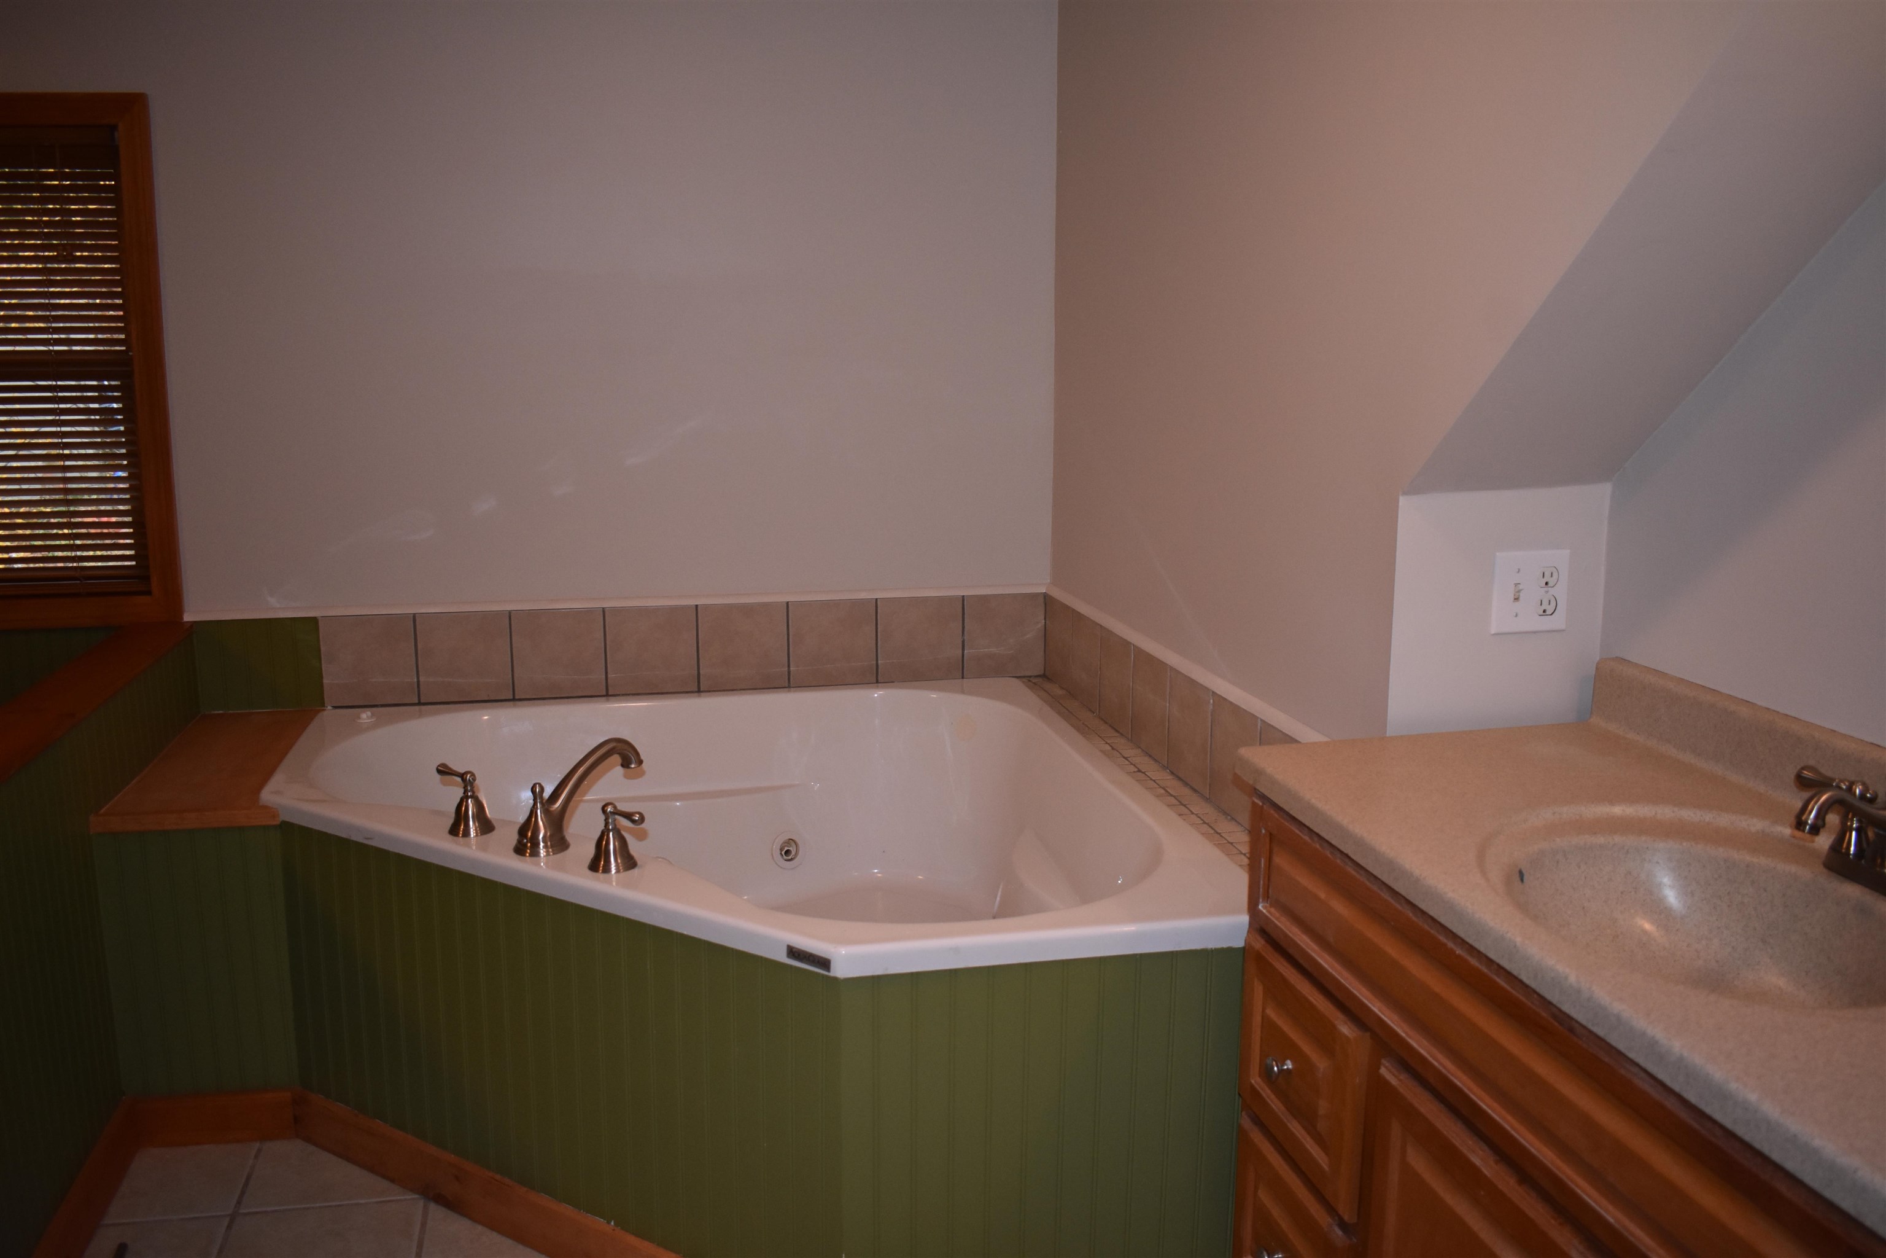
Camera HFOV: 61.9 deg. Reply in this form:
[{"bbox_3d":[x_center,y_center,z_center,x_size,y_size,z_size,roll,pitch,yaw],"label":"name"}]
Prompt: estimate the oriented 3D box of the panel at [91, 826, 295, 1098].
[{"bbox_3d":[-1.318,0.586,2.791,0.299,0.497,0.012,-2,11,-12],"label":"panel"}]

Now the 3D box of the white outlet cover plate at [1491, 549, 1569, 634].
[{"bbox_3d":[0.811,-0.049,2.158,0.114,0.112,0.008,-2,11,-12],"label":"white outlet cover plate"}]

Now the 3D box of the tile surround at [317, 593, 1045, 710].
[{"bbox_3d":[-0.560,0.044,3.624,1.655,0.201,0.015,-2,11,-12],"label":"tile surround"}]

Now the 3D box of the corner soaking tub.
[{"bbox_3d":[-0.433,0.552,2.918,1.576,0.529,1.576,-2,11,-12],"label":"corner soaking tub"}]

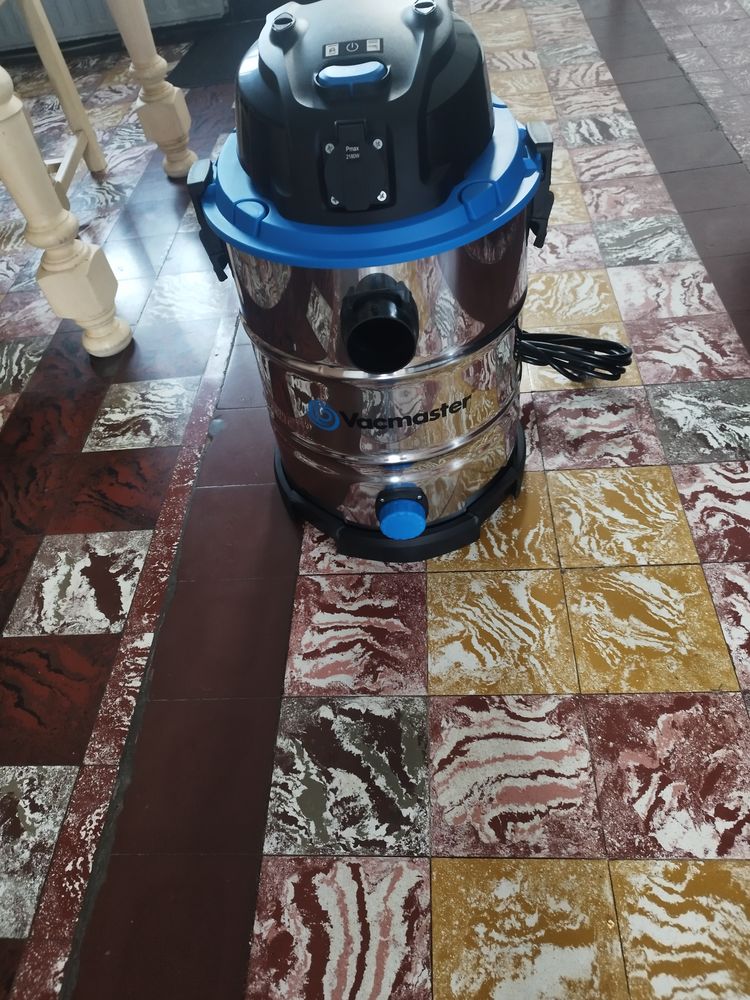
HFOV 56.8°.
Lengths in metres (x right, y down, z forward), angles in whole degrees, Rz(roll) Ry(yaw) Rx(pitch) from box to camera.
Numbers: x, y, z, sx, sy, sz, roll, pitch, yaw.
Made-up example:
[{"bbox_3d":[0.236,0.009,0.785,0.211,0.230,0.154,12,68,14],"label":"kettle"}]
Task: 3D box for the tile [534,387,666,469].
[{"bbox_3d":[0.391,-0.126,1.229,0.200,0.012,0.200,-2,49,7],"label":"tile"}]

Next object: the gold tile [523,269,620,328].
[{"bbox_3d":[0.408,-0.428,1.485,0.202,0.015,0.199,-3,50,7],"label":"gold tile"}]

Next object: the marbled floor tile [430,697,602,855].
[{"bbox_3d":[0.170,0.342,0.869,0.202,0.015,0.199,-3,50,7],"label":"marbled floor tile"}]

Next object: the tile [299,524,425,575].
[{"bbox_3d":[-0.013,0.043,1.146,0.200,0.012,0.200,-2,49,7],"label":"tile"}]

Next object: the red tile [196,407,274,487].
[{"bbox_3d":[-0.174,-0.083,1.092,0.175,0.015,0.168,-2,49,7],"label":"red tile"}]

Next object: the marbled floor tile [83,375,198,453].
[{"bbox_3d":[-0.462,-0.170,1.399,0.198,0.015,0.201,-3,50,7],"label":"marbled floor tile"}]

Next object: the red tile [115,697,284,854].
[{"bbox_3d":[-0.227,0.357,0.910,0.194,0.012,0.200,-2,49,7],"label":"red tile"}]

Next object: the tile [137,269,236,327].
[{"bbox_3d":[-0.446,-0.481,1.660,0.198,0.015,0.203,-3,50,7],"label":"tile"}]

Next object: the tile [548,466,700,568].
[{"bbox_3d":[0.385,0.028,1.101,0.202,0.015,0.199,-3,50,7],"label":"tile"}]

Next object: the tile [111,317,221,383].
[{"bbox_3d":[-0.454,-0.326,1.530,0.198,0.015,0.203,-3,50,7],"label":"tile"}]

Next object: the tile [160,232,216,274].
[{"bbox_3d":[-0.368,-0.535,1.507,0.168,0.015,0.173,-2,49,7],"label":"tile"}]

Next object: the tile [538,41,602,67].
[{"bbox_3d":[0.662,-1.503,2.358,0.202,0.015,0.199,-3,50,7],"label":"tile"}]

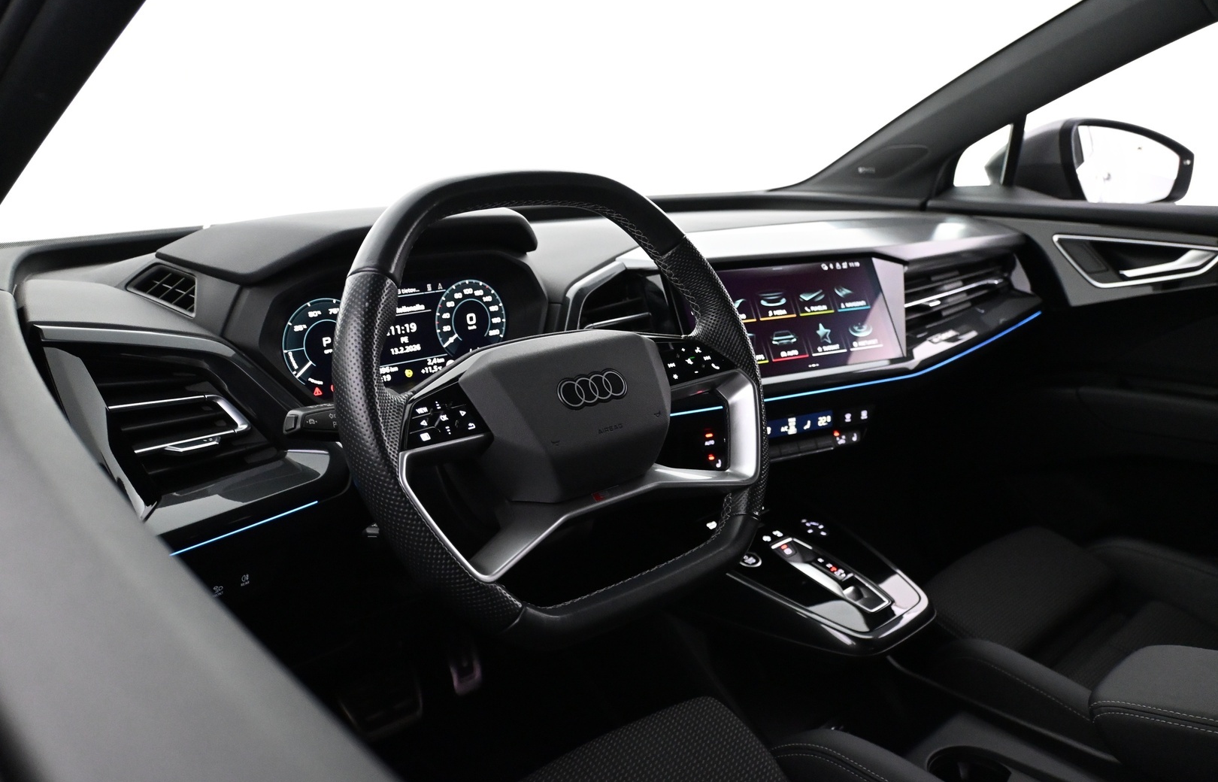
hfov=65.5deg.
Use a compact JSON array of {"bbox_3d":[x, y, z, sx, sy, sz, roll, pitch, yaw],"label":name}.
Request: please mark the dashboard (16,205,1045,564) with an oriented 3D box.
[{"bbox_3d":[0.049,-0.076,1.136,1.380,0.320,0.480,-13,20,-40],"label":"dashboard"}]

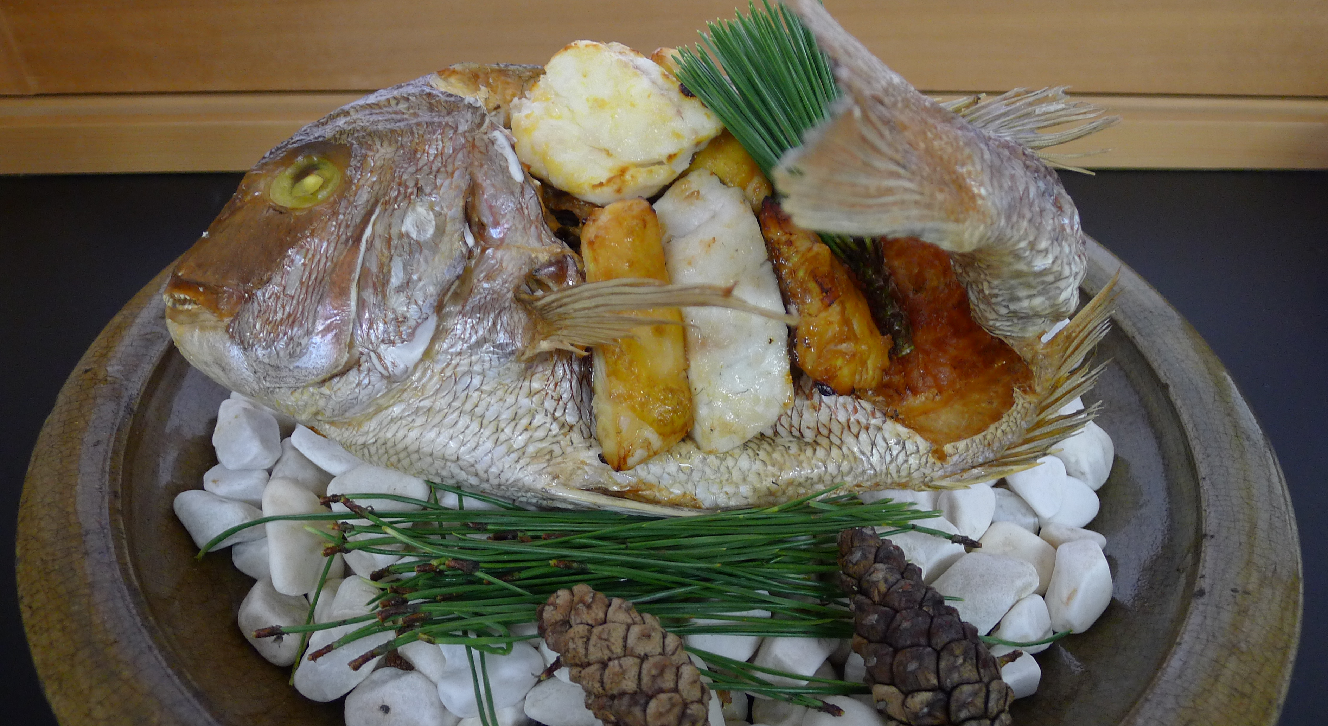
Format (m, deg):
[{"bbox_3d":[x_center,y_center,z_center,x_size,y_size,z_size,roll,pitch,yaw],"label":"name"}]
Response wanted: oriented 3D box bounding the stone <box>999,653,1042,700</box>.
[{"bbox_3d":[0.085,0.076,0.217,0.015,0.012,0.012,2,40,0],"label":"stone"}]

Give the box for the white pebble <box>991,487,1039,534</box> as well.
[{"bbox_3d":[0.108,0.046,0.272,0.017,0.013,0.020,20,43,21],"label":"white pebble"}]

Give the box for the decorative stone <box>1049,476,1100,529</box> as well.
[{"bbox_3d":[0.134,0.046,0.294,0.020,0.015,0.022,16,42,17],"label":"decorative stone"}]

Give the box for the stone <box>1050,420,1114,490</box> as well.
[{"bbox_3d":[0.134,0.030,0.288,0.021,0.023,0.025,16,42,17],"label":"stone"}]

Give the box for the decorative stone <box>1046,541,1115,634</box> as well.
[{"bbox_3d":[0.116,0.062,0.248,0.016,0.018,0.032,20,43,21],"label":"decorative stone"}]

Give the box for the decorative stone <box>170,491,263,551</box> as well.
[{"bbox_3d":[-0.129,0.046,0.258,0.030,0.017,0.016,12,41,12],"label":"decorative stone"}]

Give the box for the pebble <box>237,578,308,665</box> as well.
[{"bbox_3d":[-0.097,0.064,0.222,0.015,0.016,0.024,2,40,0],"label":"pebble"}]

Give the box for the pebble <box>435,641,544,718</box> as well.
[{"bbox_3d":[-0.040,0.071,0.204,0.025,0.016,0.021,2,40,0],"label":"pebble"}]

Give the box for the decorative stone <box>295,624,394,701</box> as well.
[{"bbox_3d":[-0.081,0.075,0.224,0.016,0.013,0.026,33,49,32],"label":"decorative stone"}]

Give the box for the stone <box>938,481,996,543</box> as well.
[{"bbox_3d":[0.083,0.041,0.245,0.015,0.012,0.019,2,40,0],"label":"stone"}]

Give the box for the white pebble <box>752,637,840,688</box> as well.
[{"bbox_3d":[0.036,0.079,0.237,0.026,0.012,0.017,-11,42,-15],"label":"white pebble"}]

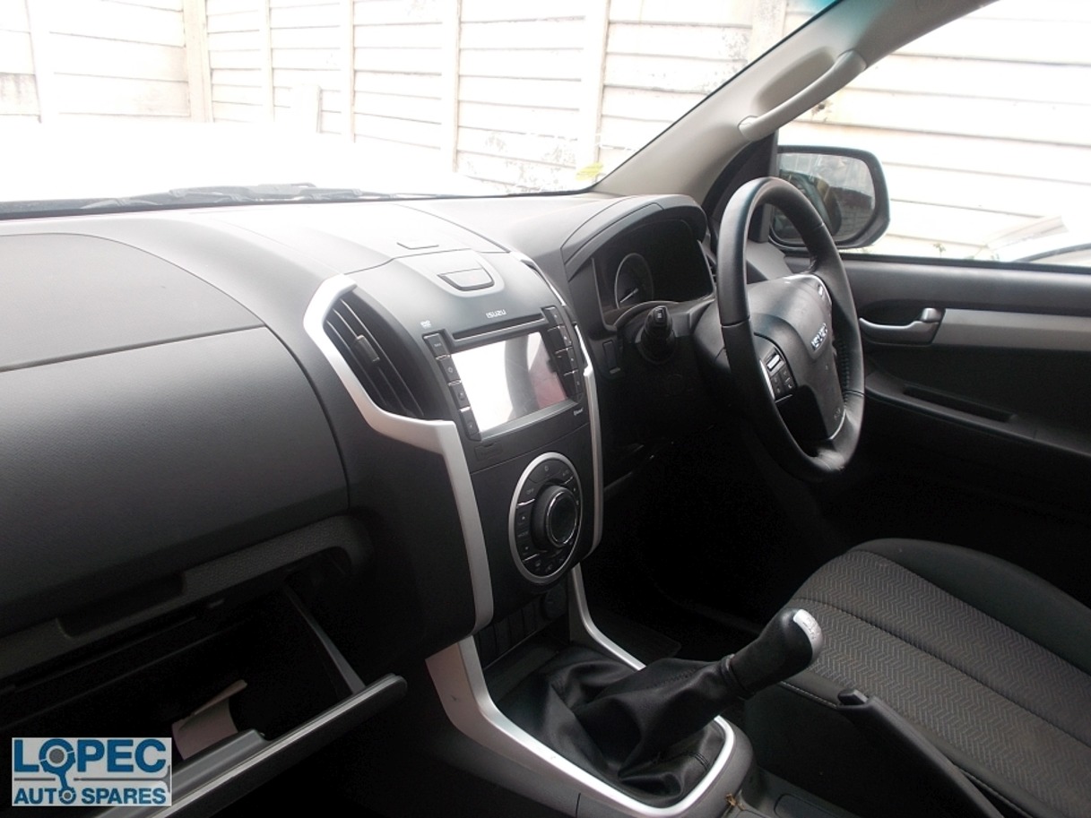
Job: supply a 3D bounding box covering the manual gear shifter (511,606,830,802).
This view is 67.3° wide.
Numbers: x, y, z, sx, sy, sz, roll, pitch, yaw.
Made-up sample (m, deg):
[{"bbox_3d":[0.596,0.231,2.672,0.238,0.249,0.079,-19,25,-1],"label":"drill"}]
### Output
[{"bbox_3d":[0.118,0.243,0.816,0.304,0.222,0.156,19,24,33],"label":"manual gear shifter"}]

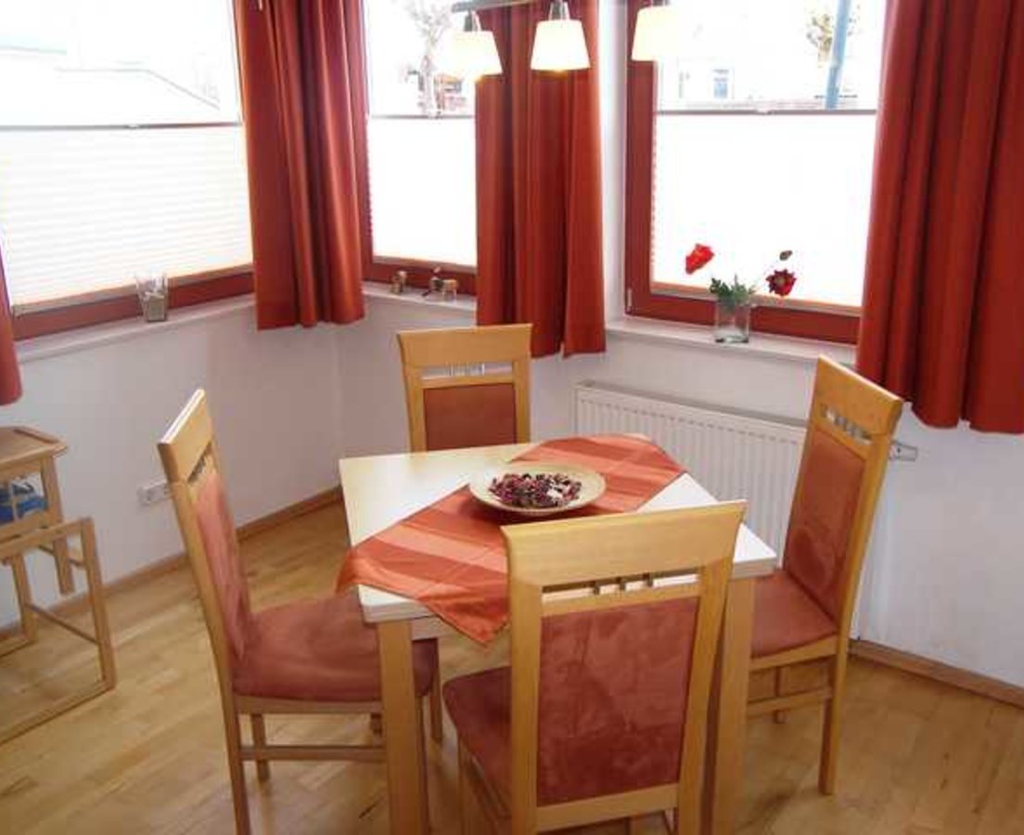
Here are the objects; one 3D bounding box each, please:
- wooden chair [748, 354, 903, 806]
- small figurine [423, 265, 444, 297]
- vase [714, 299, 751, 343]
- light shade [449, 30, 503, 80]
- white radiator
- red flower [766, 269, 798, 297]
[{"bbox_3d":[0.545,0.405,2.394,0.515,1.017,0.480,-4,18,-8],"label":"wooden chair"},{"bbox_3d":[-0.309,-0.519,3.837,0.070,0.112,0.050,12,22,36],"label":"small figurine"},{"bbox_3d":[0.687,-0.305,3.098,0.107,0.120,0.107,12,22,36],"label":"vase"},{"bbox_3d":[-0.081,-0.793,2.170,0.116,0.098,0.116,-1,18,0],"label":"light shade"},{"bbox_3d":[0.639,0.257,3.118,0.990,0.600,0.085,12,22,36],"label":"white radiator"},{"bbox_3d":[0.819,-0.410,3.030,0.085,0.085,0.050,4,18,15],"label":"red flower"}]

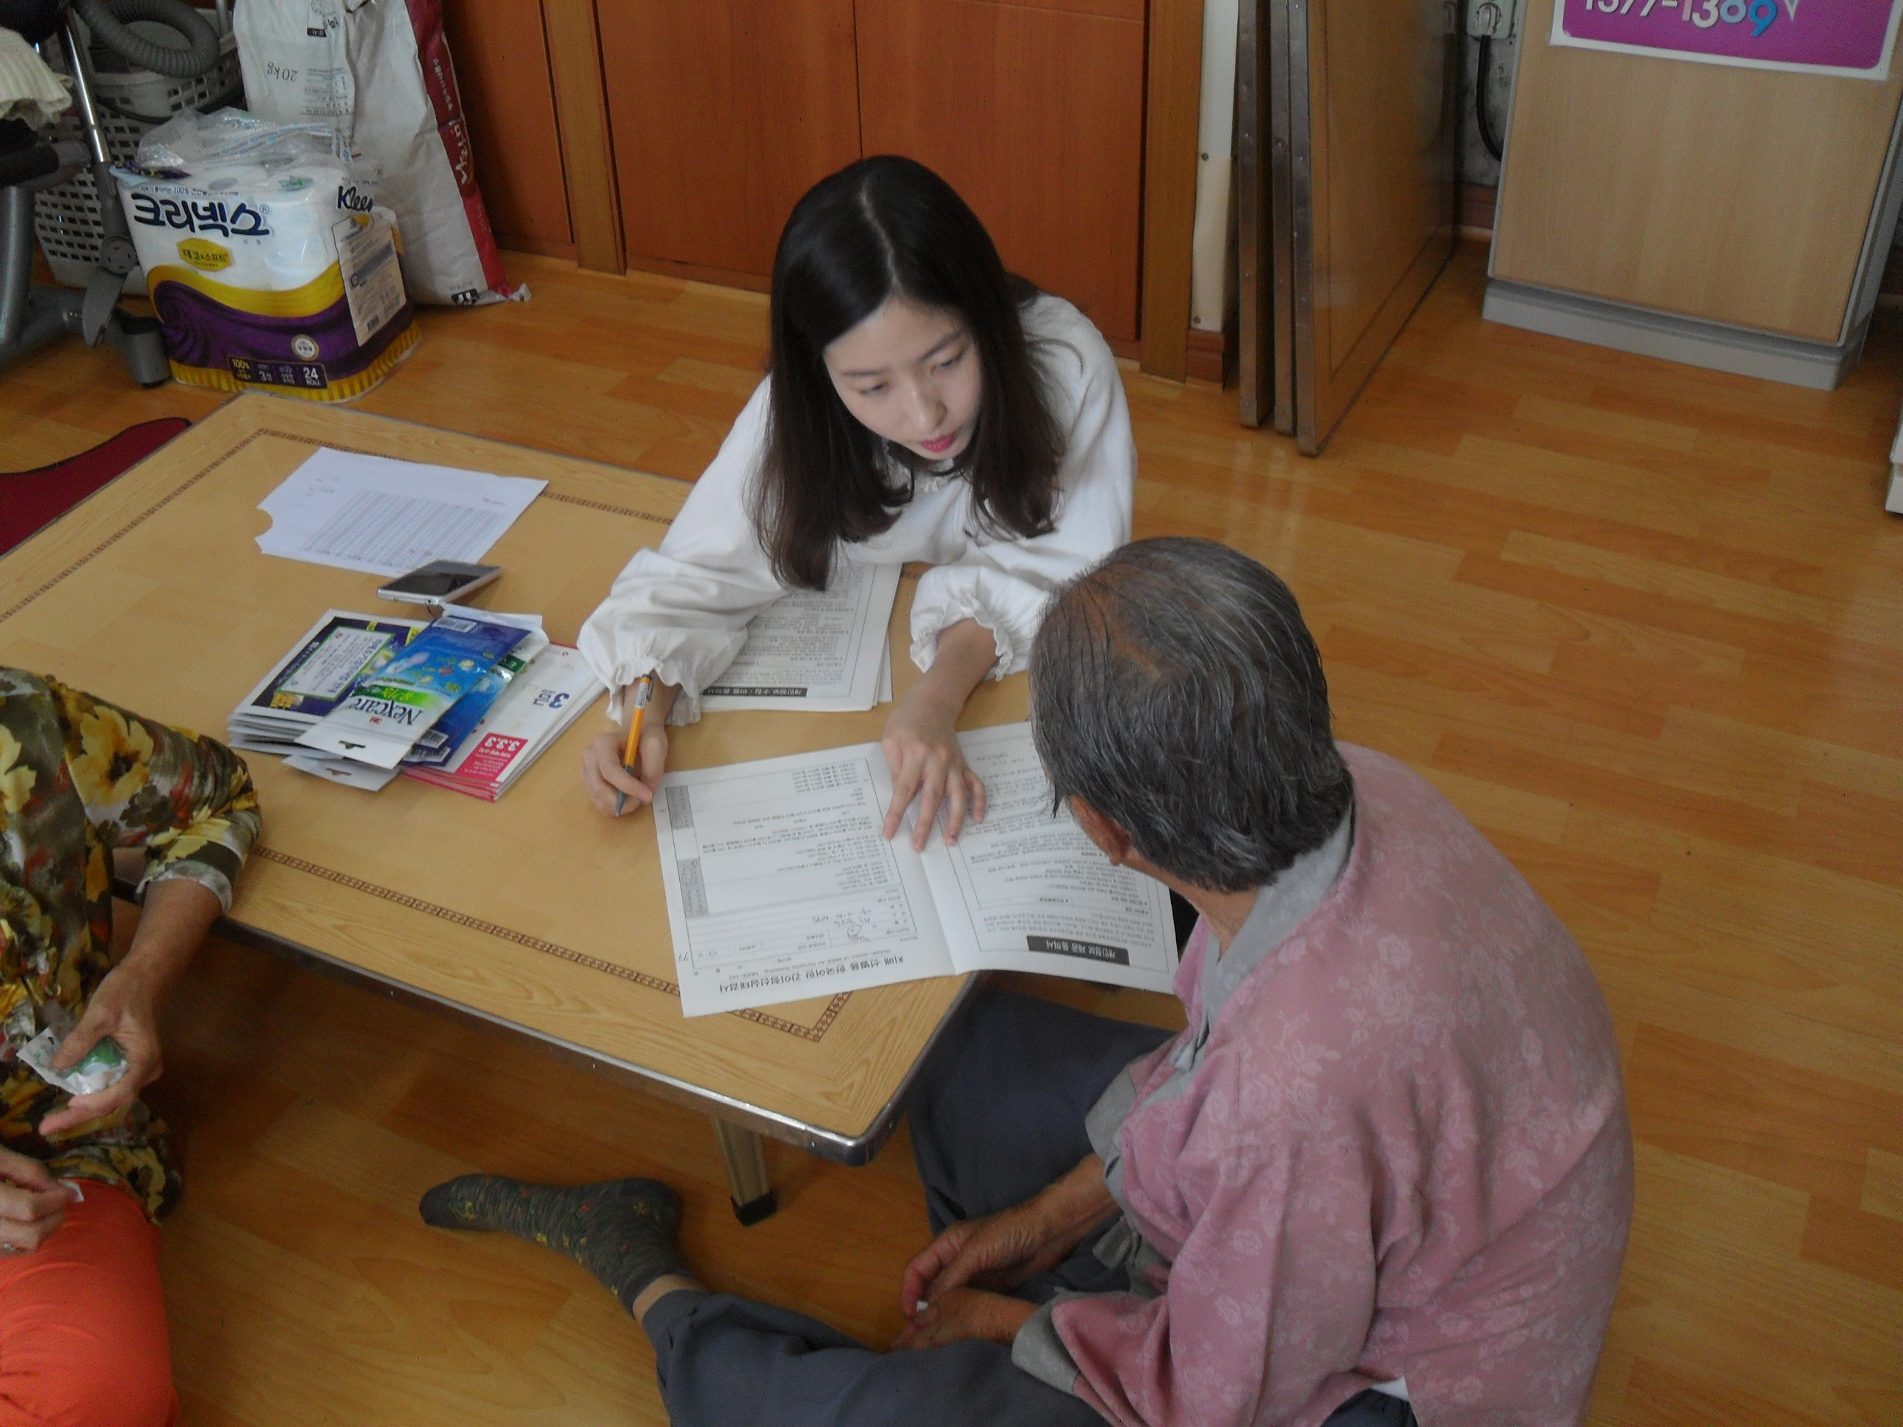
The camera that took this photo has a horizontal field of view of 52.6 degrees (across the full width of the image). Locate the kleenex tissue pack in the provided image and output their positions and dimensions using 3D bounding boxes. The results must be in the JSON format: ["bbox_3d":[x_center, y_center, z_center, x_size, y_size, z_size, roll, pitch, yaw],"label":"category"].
[{"bbox_3d":[-1.041,-0.706,2.973,0.335,0.360,0.245,8,37,13],"label":"kleenex tissue pack"}]

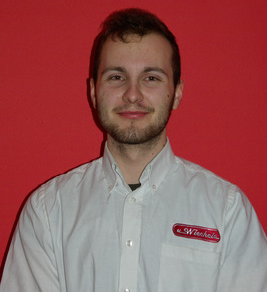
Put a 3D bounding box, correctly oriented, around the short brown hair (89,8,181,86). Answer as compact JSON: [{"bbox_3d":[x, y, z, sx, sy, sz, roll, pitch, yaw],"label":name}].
[{"bbox_3d":[0.006,-0.176,1.985,0.167,0.170,0.200,1,3,5],"label":"short brown hair"}]

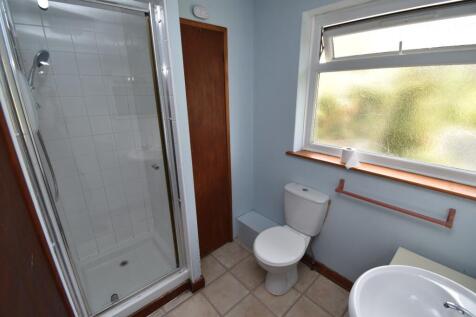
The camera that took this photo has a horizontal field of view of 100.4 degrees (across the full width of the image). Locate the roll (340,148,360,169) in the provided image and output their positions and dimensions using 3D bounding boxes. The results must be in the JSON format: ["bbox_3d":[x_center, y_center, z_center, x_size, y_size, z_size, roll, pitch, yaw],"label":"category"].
[{"bbox_3d":[0.830,-0.009,1.460,0.106,0.105,0.106,-15,23,-38],"label":"roll"}]

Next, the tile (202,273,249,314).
[{"bbox_3d":[-0.099,1.119,1.668,0.283,0.011,0.283,-15,23,-38],"label":"tile"}]

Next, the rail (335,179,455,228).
[{"bbox_3d":[0.950,0.264,1.279,0.072,0.092,0.603,-15,23,-38],"label":"rail"}]

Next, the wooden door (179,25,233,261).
[{"bbox_3d":[-0.282,-0.013,1.774,0.515,2.086,0.047,-15,23,-38],"label":"wooden door"}]

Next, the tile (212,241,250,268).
[{"bbox_3d":[-0.067,0.994,2.059,0.283,0.011,0.279,-15,23,-38],"label":"tile"}]

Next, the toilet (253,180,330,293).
[{"bbox_3d":[0.395,0.701,1.650,0.615,0.782,0.371,-15,23,-38],"label":"toilet"}]

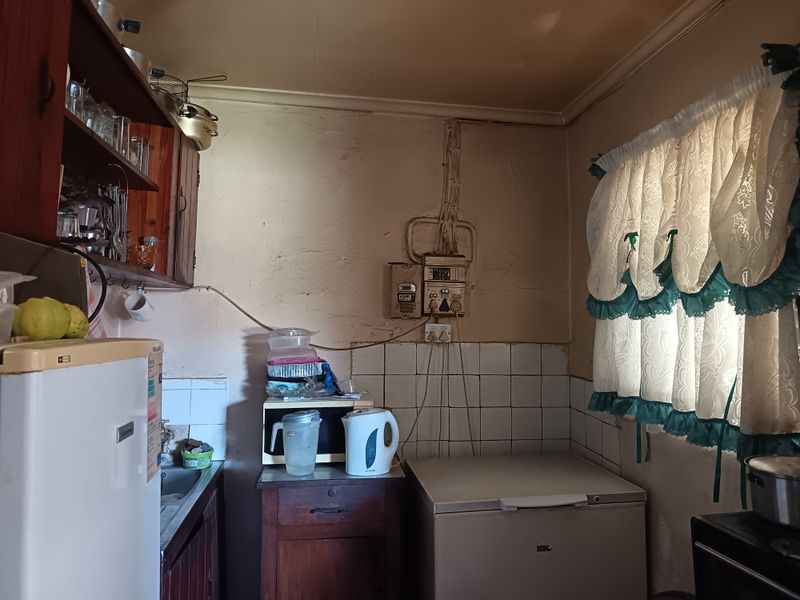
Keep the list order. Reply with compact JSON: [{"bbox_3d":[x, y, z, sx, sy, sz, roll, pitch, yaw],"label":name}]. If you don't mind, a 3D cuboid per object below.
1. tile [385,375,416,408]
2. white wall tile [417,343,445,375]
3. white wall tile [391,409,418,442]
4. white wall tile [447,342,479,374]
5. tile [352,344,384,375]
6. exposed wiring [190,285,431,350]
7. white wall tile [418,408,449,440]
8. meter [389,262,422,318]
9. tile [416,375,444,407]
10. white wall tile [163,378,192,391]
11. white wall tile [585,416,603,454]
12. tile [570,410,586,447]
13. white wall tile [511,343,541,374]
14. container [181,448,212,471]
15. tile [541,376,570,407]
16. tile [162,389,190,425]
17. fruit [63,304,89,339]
[{"bbox_3d":[0.005,0.423,2.569,0.150,0.151,0.010,1,-3,-8],"label":"tile"},{"bbox_3d":[0.155,0.275,2.587,0.150,0.150,0.010,1,-2,-8],"label":"white wall tile"},{"bbox_3d":[0.006,0.577,2.569,0.151,0.151,0.010,1,-2,-8],"label":"white wall tile"},{"bbox_3d":[0.307,0.283,2.641,0.150,0.150,0.010,1,-6,-8],"label":"white wall tile"},{"bbox_3d":[-0.144,0.272,2.554,0.151,0.151,0.010,1,-3,-8],"label":"tile"},{"bbox_3d":[-0.382,0.086,2.495,1.059,0.276,0.050,1,-2,-8],"label":"exposed wiring"},{"bbox_3d":[0.154,0.582,2.591,0.150,0.150,0.010,1,-6,-8],"label":"white wall tile"},{"bbox_3d":[0.025,-0.037,2.535,0.135,0.245,0.085,1,-2,-8],"label":"meter"},{"bbox_3d":[0.155,0.424,2.583,0.150,0.150,0.010,1,-2,-8],"label":"tile"},{"bbox_3d":[-0.990,0.369,2.421,0.150,0.049,0.010,1,-2,-8],"label":"white wall tile"},{"bbox_3d":[0.843,0.586,2.408,0.010,0.150,0.150,1,-2,-5],"label":"white wall tile"},{"bbox_3d":[0.843,0.595,2.601,0.010,0.151,0.150,1,-3,-8],"label":"tile"},{"bbox_3d":[0.609,0.289,2.682,0.150,0.150,0.010,1,-6,-8],"label":"white wall tile"},{"bbox_3d":[-0.843,0.656,2.313,0.130,0.080,0.130,1,-6,-8],"label":"container"},{"bbox_3d":[0.755,0.441,2.677,0.146,0.151,0.010,1,-3,-8],"label":"tile"},{"bbox_3d":[-1.000,0.474,2.444,0.150,0.150,0.010,1,-6,-8],"label":"tile"},{"bbox_3d":[-0.703,0.046,1.190,0.072,0.072,0.072,1,-3,-8],"label":"fruit"}]

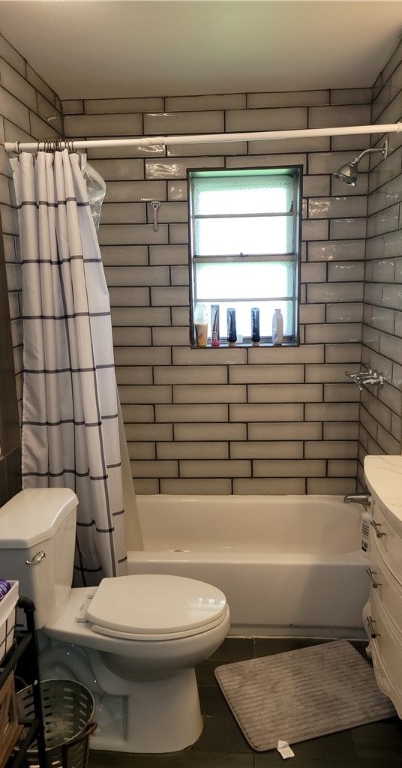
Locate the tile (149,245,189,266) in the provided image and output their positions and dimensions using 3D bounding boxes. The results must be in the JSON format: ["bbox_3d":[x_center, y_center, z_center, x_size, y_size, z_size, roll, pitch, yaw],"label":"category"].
[{"bbox_3d":[-0.167,-0.677,3.012,0.206,0.102,0.010,-1,11,3],"label":"tile"}]

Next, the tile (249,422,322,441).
[{"bbox_3d":[0.457,0.260,3.125,0.400,0.100,0.012,0,10,3],"label":"tile"}]

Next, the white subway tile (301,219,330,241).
[{"bbox_3d":[0.574,-0.777,2.904,0.135,0.102,0.012,-1,11,3],"label":"white subway tile"}]

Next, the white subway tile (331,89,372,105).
[{"bbox_3d":[0.730,-1.390,2.802,0.194,0.066,0.012,0,10,3],"label":"white subway tile"}]

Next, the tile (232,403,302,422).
[{"bbox_3d":[0.361,0.159,3.167,0.406,0.102,0.012,0,11,3],"label":"tile"}]

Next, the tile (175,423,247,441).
[{"bbox_3d":[0.054,0.267,3.205,0.406,0.102,0.012,0,11,3],"label":"tile"}]

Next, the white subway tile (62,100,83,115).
[{"bbox_3d":[-0.637,-1.382,2.885,0.105,0.061,0.012,0,10,3],"label":"white subway tile"}]

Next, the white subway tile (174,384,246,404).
[{"bbox_3d":[0.050,0.057,3.145,0.403,0.101,0.010,-1,12,3],"label":"white subway tile"}]

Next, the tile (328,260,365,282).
[{"bbox_3d":[0.743,-0.574,2.953,0.182,0.101,0.012,0,10,3],"label":"tile"}]

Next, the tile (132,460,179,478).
[{"bbox_3d":[-0.326,0.480,3.268,0.406,0.102,0.012,0,11,3],"label":"tile"}]

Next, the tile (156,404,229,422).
[{"bbox_3d":[-0.050,0.162,3.190,0.406,0.102,0.012,0,11,3],"label":"tile"}]

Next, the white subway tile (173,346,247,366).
[{"bbox_3d":[0.045,-0.153,3.055,0.401,0.102,0.012,-1,11,3],"label":"white subway tile"}]

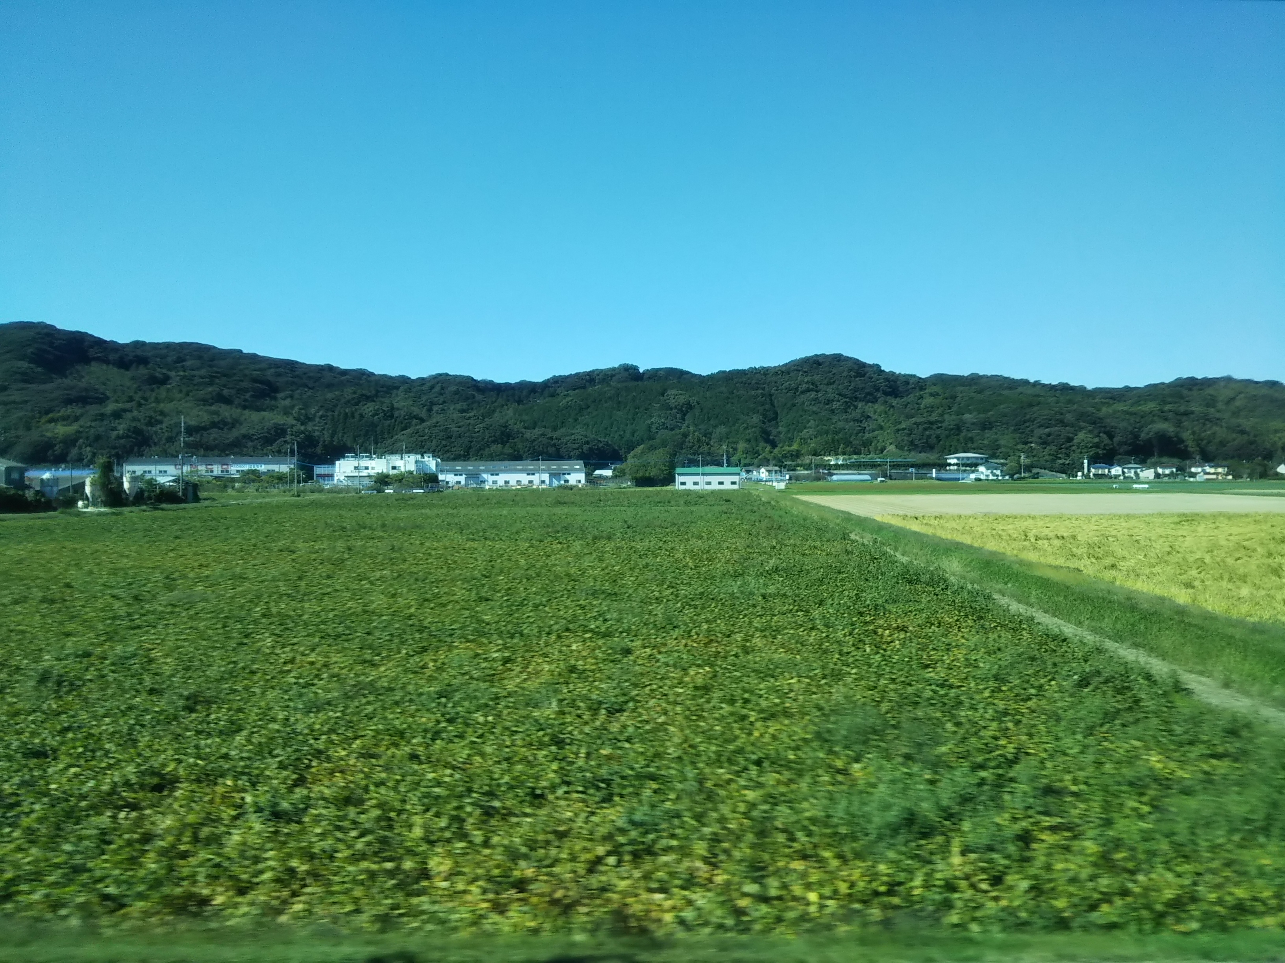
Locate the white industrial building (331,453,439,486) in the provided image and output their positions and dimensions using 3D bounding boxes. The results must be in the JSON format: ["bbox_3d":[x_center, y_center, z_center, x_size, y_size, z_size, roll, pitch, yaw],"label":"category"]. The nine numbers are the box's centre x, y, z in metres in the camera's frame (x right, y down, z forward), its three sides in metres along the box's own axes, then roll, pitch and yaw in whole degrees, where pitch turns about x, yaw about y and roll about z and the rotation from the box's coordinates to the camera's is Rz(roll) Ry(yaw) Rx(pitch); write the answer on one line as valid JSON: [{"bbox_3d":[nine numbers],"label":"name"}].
[{"bbox_3d":[-91.000,-3.800,400.000,35.500,12.000,24.000,0,0,-6],"label":"white industrial building"}]

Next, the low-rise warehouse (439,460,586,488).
[{"bbox_3d":[-48.400,-2.600,416.000,53.000,9.800,22.000,0,0,-6],"label":"low-rise warehouse"}]

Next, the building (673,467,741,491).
[{"bbox_3d":[20.000,-0.850,340.000,19.500,6.500,11.000,0,0,3],"label":"building"}]

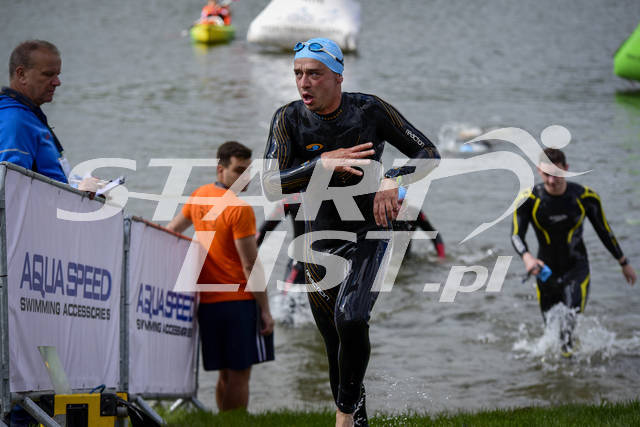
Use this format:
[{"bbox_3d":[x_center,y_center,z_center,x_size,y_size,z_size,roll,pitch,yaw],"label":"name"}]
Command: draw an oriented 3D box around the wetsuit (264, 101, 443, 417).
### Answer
[{"bbox_3d":[0.116,0.187,9.800,0.640,1.270,0.580,2,7,14],"label":"wetsuit"}]

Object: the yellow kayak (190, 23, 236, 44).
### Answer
[{"bbox_3d":[-1.949,-3.282,48.500,0.760,0.380,3.400,0,7,1],"label":"yellow kayak"}]

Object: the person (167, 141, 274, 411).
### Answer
[{"bbox_3d":[-0.567,0.427,15.200,0.580,1.700,0.480,5,9,37],"label":"person"}]

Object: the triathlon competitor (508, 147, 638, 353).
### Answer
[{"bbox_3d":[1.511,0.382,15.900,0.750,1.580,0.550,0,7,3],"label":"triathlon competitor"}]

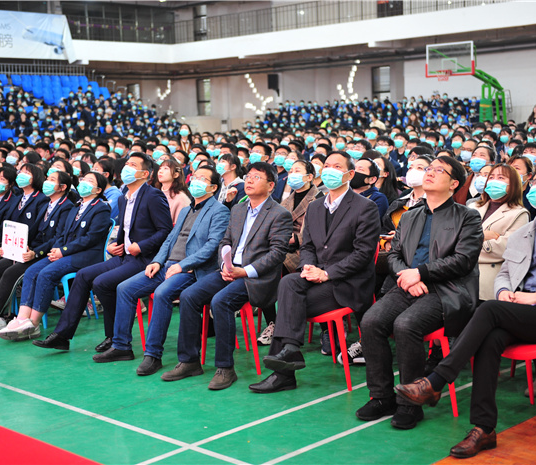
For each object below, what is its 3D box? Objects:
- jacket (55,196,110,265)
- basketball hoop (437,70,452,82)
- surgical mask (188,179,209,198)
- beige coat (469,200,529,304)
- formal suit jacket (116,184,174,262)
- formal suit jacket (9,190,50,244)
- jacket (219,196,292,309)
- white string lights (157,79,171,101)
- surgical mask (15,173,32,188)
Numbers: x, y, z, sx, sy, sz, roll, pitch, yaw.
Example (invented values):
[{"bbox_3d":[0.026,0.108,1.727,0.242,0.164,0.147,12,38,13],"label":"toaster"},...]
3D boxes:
[{"bbox_3d":[-1.442,0.004,7.247,0.420,0.550,0.380,3,5,38],"label":"jacket"},{"bbox_3d":[5.677,-5.006,29.950,0.460,0.400,0.540,4,9,44],"label":"basketball hoop"},{"bbox_3d":[-0.436,-0.278,6.021,0.150,0.125,0.100,5,-1,44],"label":"surgical mask"},{"bbox_3d":[1.406,0.125,5.651,0.470,0.680,0.420,3,8,34],"label":"beige coat"},{"bbox_3d":[-0.883,-0.057,6.663,0.450,0.630,0.380,4,6,42],"label":"formal suit jacket"},{"bbox_3d":[-1.949,-0.046,7.694,0.450,0.570,0.400,4,9,44],"label":"formal suit jacket"},{"bbox_3d":[-0.080,0.127,5.930,0.480,0.670,0.410,4,4,41],"label":"jacket"},{"bbox_3d":[-4.484,-6.136,40.000,0.580,0.930,0.450,-2,6,0],"label":"white string lights"},{"bbox_3d":[-2.038,-0.433,7.769,0.140,0.120,0.085,2,-9,31],"label":"surgical mask"}]

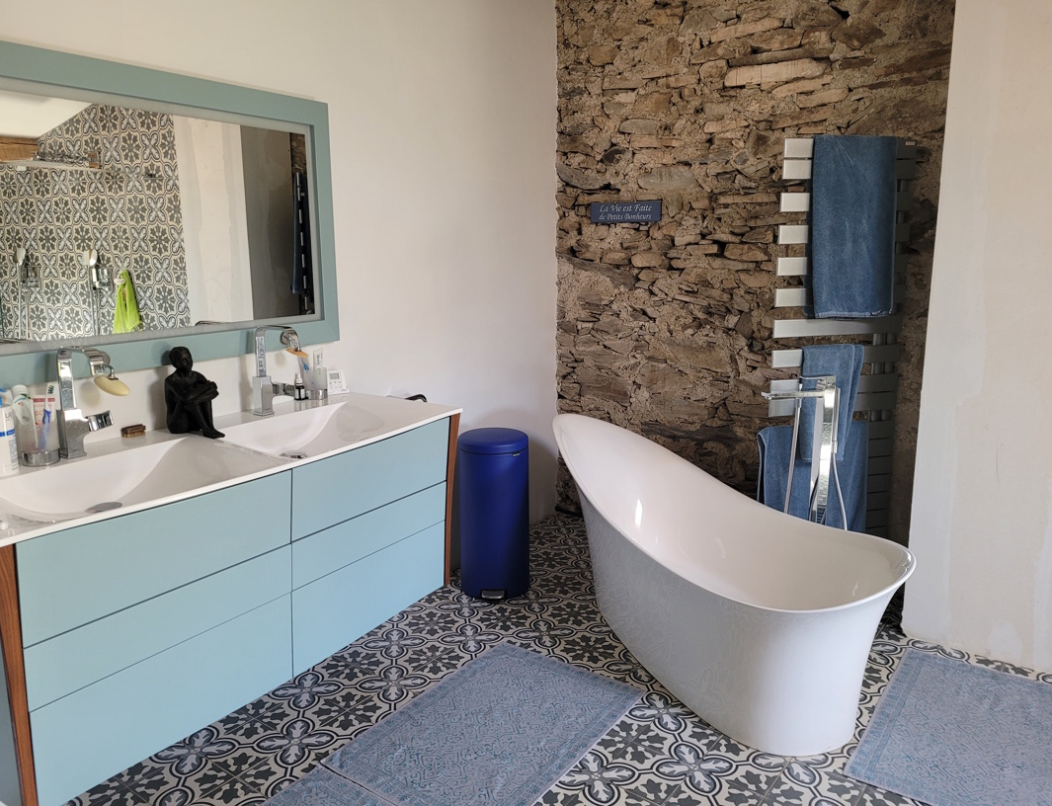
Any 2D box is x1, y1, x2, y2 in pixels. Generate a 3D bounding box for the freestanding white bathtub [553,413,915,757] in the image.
[{"bbox_3d":[0.543,0.543,2.969,0.770,0.690,1.660,-5,12,-24],"label":"freestanding white bathtub"}]

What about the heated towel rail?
[{"bbox_3d":[1.182,-0.162,3.116,0.550,1.620,0.100,-2,11,-12],"label":"heated towel rail"}]

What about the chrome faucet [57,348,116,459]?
[{"bbox_3d":[-1.094,-0.005,2.063,0.192,0.270,0.132,7,13,32],"label":"chrome faucet"}]

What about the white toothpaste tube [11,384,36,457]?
[{"bbox_3d":[-1.236,0.042,1.993,0.052,0.180,0.040,-8,14,-37],"label":"white toothpaste tube"}]

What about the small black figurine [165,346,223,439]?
[{"bbox_3d":[-0.954,-0.039,2.312,0.150,0.243,0.108,5,12,25],"label":"small black figurine"}]

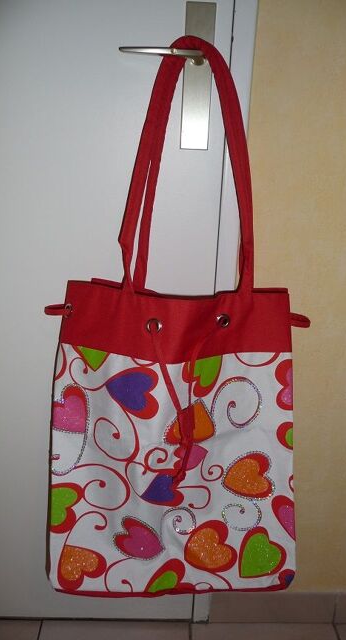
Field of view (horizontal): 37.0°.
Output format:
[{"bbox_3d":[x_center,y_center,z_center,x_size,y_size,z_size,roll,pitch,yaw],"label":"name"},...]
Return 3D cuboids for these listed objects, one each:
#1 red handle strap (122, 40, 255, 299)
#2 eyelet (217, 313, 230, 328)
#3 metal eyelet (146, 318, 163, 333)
[{"bbox_3d":[0.026,-0.217,0.774,0.212,0.370,0.055,2,17,-2],"label":"red handle strap"},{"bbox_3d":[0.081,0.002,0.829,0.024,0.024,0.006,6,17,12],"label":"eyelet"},{"bbox_3d":[-0.030,0.010,0.827,0.024,0.024,0.006,0,17,-7],"label":"metal eyelet"}]

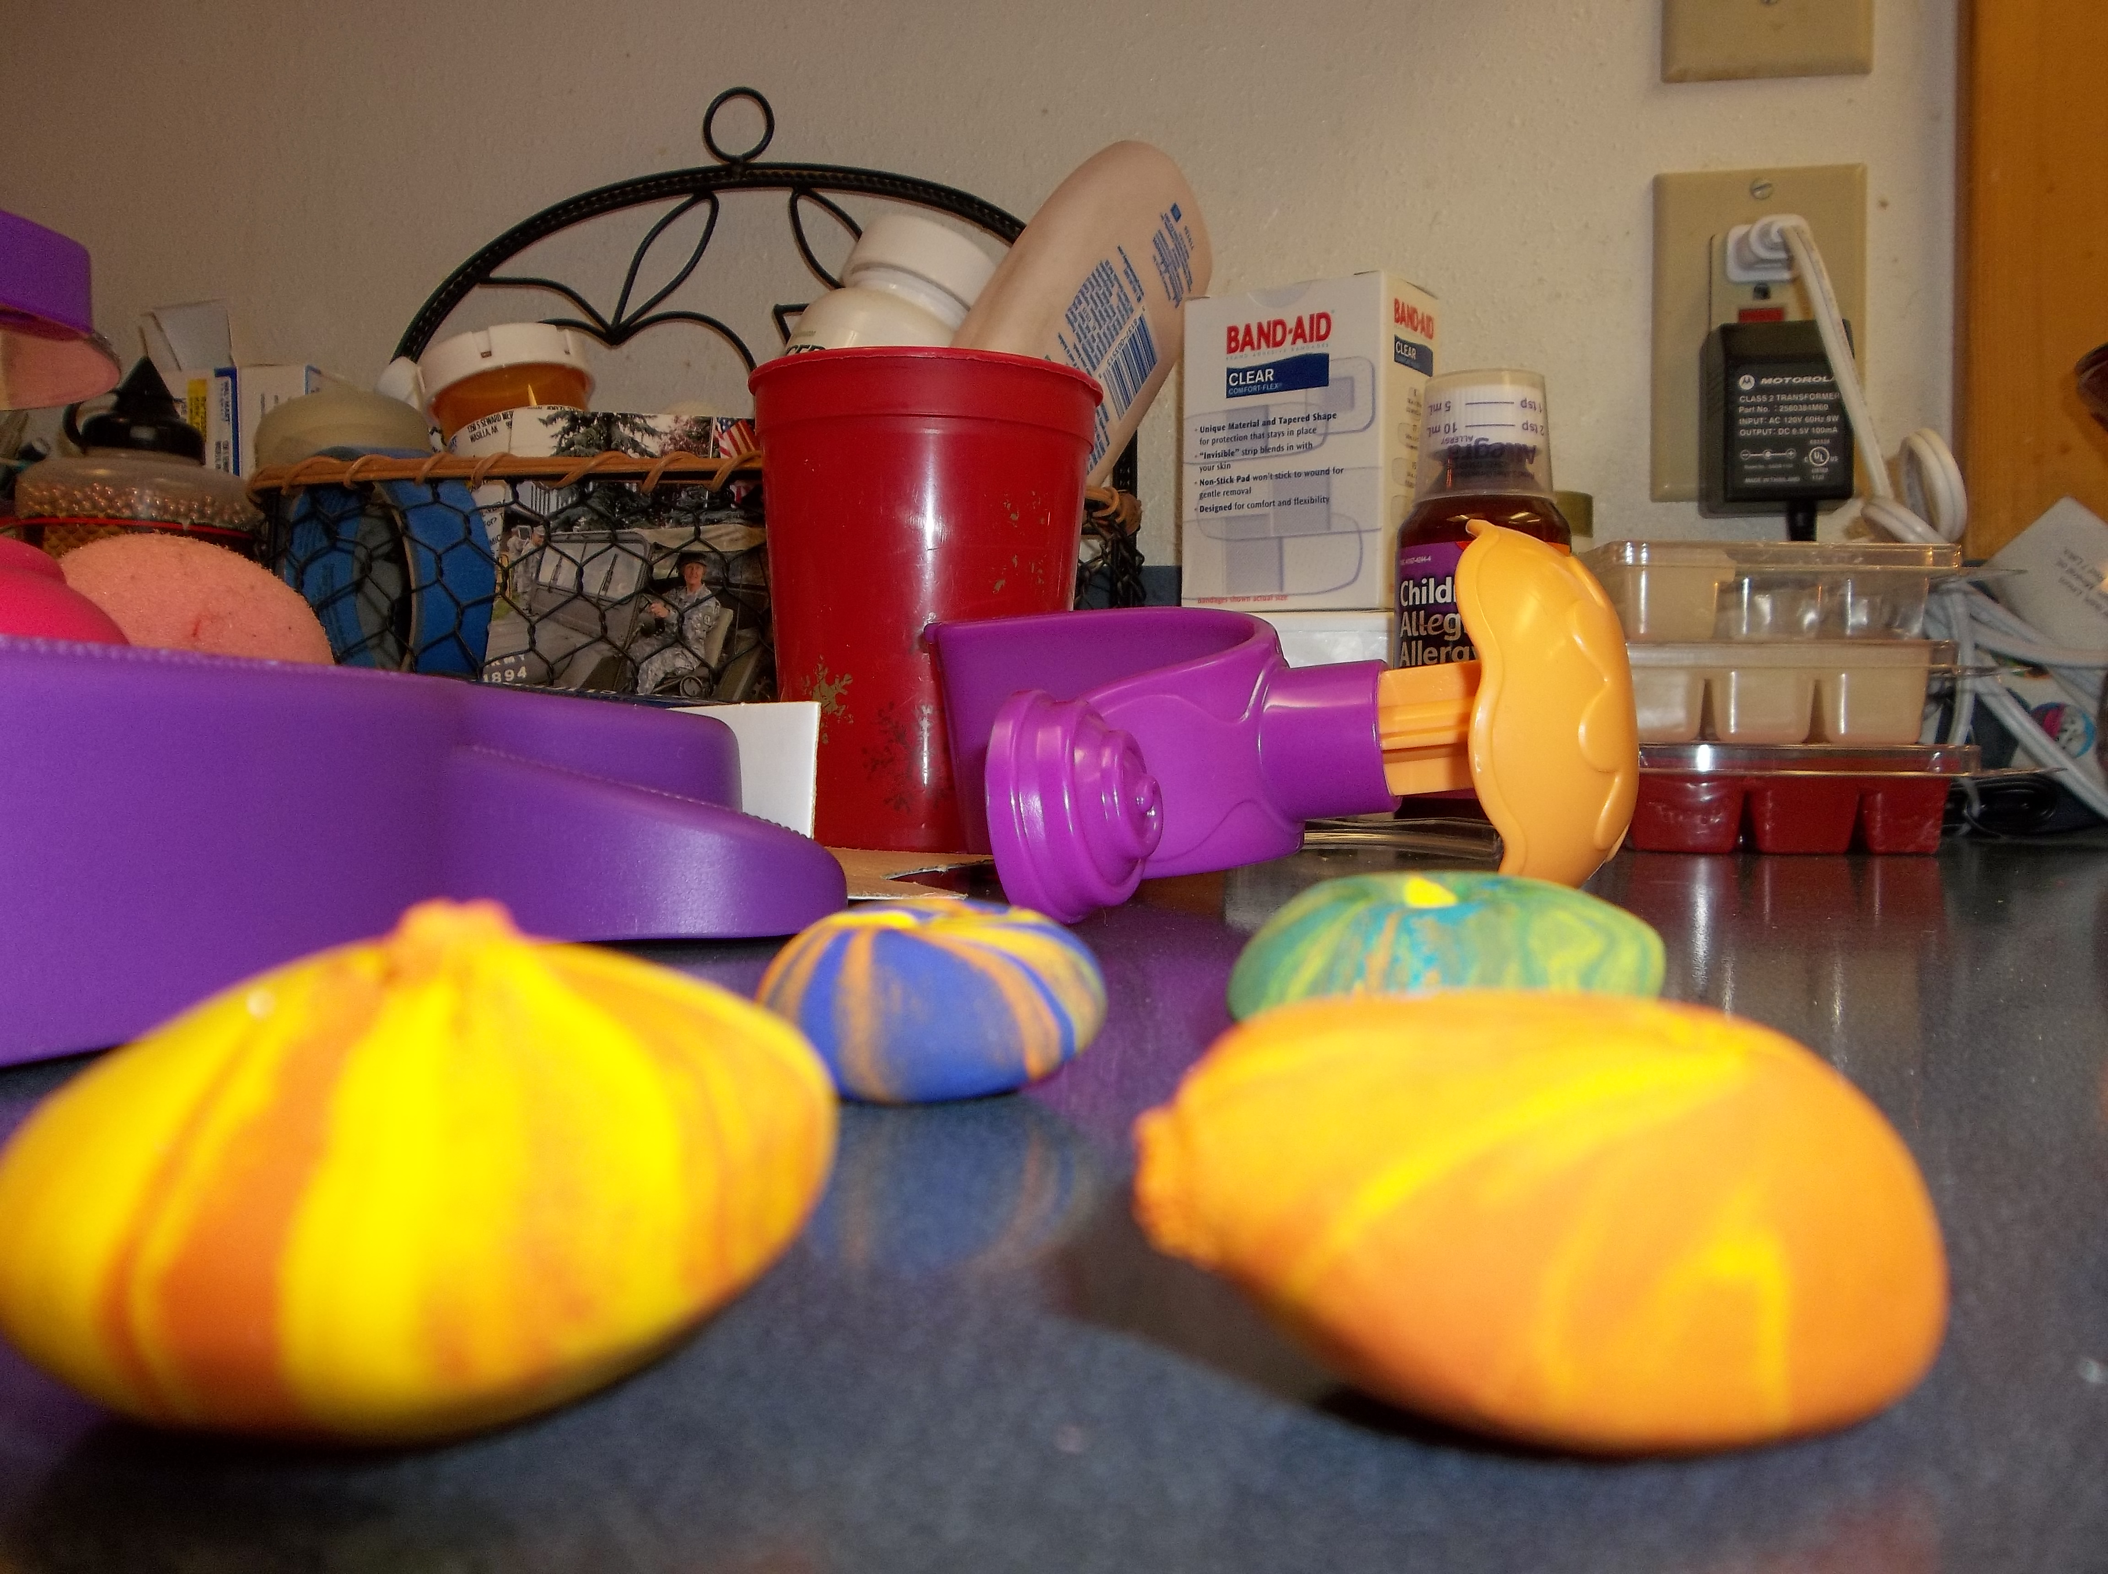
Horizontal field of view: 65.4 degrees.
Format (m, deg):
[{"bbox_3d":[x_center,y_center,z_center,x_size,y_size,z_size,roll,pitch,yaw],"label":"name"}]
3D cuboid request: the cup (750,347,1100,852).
[{"bbox_3d":[-0.031,-0.042,0.402,0.086,0.111,0.086,1,1,0],"label":"cup"}]

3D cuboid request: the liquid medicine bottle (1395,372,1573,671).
[{"bbox_3d":[0.126,-0.057,0.478,0.050,0.126,0.050,1,1,12],"label":"liquid medicine bottle"}]

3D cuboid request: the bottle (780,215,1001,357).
[{"bbox_3d":[-0.063,-0.129,0.545,0.062,0.112,0.062,24,-6,0],"label":"bottle"}]

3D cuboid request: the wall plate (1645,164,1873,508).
[{"bbox_3d":[0.244,-0.155,0.566,0.070,0.114,0.010,1,1,9],"label":"wall plate"}]

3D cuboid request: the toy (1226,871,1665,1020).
[{"bbox_3d":[0.030,0.014,0.124,0.032,0.017,0.032,1,1,0],"label":"toy"}]

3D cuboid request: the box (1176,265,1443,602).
[{"bbox_3d":[0.084,-0.106,0.538,0.068,0.103,0.045,1,1,34],"label":"box"}]

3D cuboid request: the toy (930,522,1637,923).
[{"bbox_3d":[0.040,-0.015,0.295,0.131,0.070,0.125,1,1,7],"label":"toy"}]

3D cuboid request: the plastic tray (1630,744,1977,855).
[{"bbox_3d":[0.223,0.004,0.522,0.107,0.031,0.072,1,1,2],"label":"plastic tray"}]

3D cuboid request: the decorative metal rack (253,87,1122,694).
[{"bbox_3d":[-0.124,-0.118,0.536,0.297,0.269,0.125,1,1,9],"label":"decorative metal rack"}]

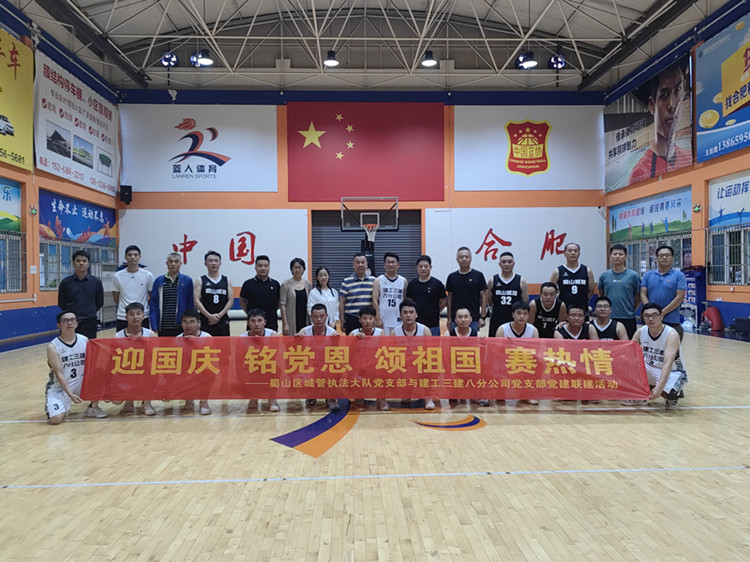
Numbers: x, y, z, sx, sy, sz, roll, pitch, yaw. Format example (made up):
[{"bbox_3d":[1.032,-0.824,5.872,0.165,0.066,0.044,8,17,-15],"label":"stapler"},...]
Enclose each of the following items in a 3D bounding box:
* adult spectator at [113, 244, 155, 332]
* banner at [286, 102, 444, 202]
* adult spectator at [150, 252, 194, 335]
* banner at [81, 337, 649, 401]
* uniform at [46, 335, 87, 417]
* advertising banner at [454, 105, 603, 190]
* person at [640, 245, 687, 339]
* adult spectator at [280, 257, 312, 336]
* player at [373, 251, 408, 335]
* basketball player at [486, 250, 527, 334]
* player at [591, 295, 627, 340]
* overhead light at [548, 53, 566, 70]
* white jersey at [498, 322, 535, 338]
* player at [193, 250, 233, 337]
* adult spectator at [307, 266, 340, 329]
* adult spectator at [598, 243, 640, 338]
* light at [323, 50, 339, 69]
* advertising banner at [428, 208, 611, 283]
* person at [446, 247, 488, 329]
[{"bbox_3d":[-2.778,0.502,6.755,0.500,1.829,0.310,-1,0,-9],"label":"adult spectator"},{"bbox_3d":[-0.302,-4.570,20.728,5.573,3.522,0.050,-1,1,-2],"label":"banner"},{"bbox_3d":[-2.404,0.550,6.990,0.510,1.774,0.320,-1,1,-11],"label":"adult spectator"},{"bbox_3d":[-0.106,0.923,6.170,6.000,0.670,0.080,-1,0,-3],"label":"banner"},{"bbox_3d":[-3.151,0.977,6.052,0.500,0.848,0.380,-1,1,-26],"label":"uniform"},{"bbox_3d":[5.829,-5.013,22.091,5.670,3.180,0.060,-1,0,-3],"label":"advertising banner"},{"bbox_3d":[3.548,0.474,7.167,0.540,1.798,0.330,0,1,12],"label":"person"},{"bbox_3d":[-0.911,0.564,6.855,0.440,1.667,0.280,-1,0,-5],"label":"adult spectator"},{"bbox_3d":[0.194,0.511,7.018,0.480,1.699,0.300,-1,0,0],"label":"player"},{"bbox_3d":[1.582,0.515,6.925,0.520,1.716,0.310,-1,0,0],"label":"basketball player"},{"bbox_3d":[2.702,0.761,6.729,0.500,1.158,0.600,0,0,14],"label":"player"},{"bbox_3d":[6.702,-8.070,21.500,0.600,0.600,0.400,-1,0,-3],"label":"overhead light"},{"bbox_3d":[1.566,0.767,6.450,0.420,0.560,0.280,-1,0,0],"label":"white jersey"},{"bbox_3d":[-1.895,0.513,6.898,0.510,1.737,0.310,-1,0,-9],"label":"player"},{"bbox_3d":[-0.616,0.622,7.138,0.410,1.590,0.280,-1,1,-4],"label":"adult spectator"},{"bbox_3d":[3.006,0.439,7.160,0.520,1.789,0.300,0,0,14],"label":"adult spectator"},{"bbox_3d":[-1.230,-6.360,16.687,0.440,0.400,0.440,-1,1,-2],"label":"light"},{"bbox_3d":[5.320,-1.306,22.066,6.850,2.880,0.060,-1,0,-3],"label":"advertising banner"},{"bbox_3d":[1.092,0.488,6.925,0.510,1.780,0.300,-1,0,0],"label":"person"}]

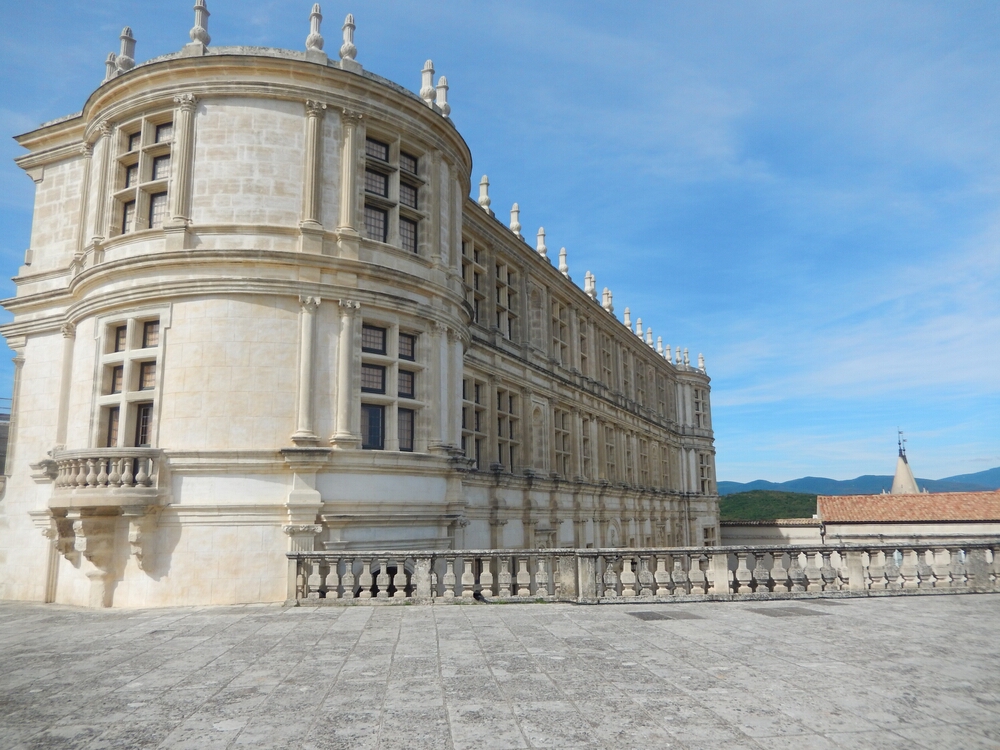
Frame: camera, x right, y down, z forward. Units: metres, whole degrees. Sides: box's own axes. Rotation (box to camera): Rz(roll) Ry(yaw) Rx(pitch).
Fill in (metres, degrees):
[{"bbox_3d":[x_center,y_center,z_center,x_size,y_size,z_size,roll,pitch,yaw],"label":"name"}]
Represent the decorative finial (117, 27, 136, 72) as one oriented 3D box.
[{"bbox_3d":[-9.395,-8.166,18.163,0.442,1.325,0.442,-10,-14,37],"label":"decorative finial"}]

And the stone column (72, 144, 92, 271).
[{"bbox_3d":[-10.486,-4.143,18.213,0.340,3.810,0.480,7,-14,-35],"label":"stone column"}]

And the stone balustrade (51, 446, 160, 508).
[{"bbox_3d":[-8.249,2.204,15.291,3.120,1.190,0.960,-6,-12,24],"label":"stone balustrade"}]

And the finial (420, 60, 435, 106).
[{"bbox_3d":[-1.934,-8.009,19.637,0.442,1.325,0.442,-1,-11,0],"label":"finial"}]

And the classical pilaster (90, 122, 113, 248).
[{"bbox_3d":[-9.940,-4.644,17.964,0.403,3.345,0.480,10,-15,-42],"label":"classical pilaster"}]

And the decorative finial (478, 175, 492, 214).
[{"bbox_3d":[-0.536,-6.642,26.512,0.440,1.580,0.440,-1,-11,0],"label":"decorative finial"}]

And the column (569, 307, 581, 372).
[{"bbox_3d":[3.509,-1.639,34.005,0.240,3.145,0.480,-6,-12,24],"label":"column"}]

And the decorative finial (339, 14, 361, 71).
[{"bbox_3d":[-3.724,-8.181,17.811,0.518,1.642,0.518,6,-13,-30],"label":"decorative finial"}]

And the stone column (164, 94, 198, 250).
[{"bbox_3d":[-7.160,-4.592,16.310,0.500,3.810,0.370,-3,-12,10],"label":"stone column"}]

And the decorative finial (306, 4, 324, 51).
[{"bbox_3d":[-4.457,-8.409,17.515,0.440,1.310,0.440,4,-12,-22],"label":"decorative finial"}]

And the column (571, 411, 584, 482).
[{"bbox_3d":[3.455,3.115,32.219,0.400,3.280,0.500,-6,-13,25],"label":"column"}]

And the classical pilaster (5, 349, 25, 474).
[{"bbox_3d":[-12.385,0.958,18.401,0.460,3.300,0.200,-6,-13,25],"label":"classical pilaster"}]

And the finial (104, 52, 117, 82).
[{"bbox_3d":[-10.332,-7.952,19.148,0.442,1.325,0.442,7,-14,-35],"label":"finial"}]

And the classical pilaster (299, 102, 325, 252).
[{"bbox_3d":[-4.284,-4.581,16.631,0.500,3.810,0.370,4,-12,-23],"label":"classical pilaster"}]

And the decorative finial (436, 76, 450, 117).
[{"bbox_3d":[-1.583,-7.868,20.372,0.442,1.325,0.442,-1,-11,0],"label":"decorative finial"}]

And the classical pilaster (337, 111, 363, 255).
[{"bbox_3d":[-3.539,-4.514,17.088,0.499,3.707,0.442,6,-13,-31],"label":"classical pilaster"}]

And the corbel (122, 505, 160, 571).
[{"bbox_3d":[-7.253,3.313,14.695,0.365,1.292,0.653,-3,-12,12],"label":"corbel"}]

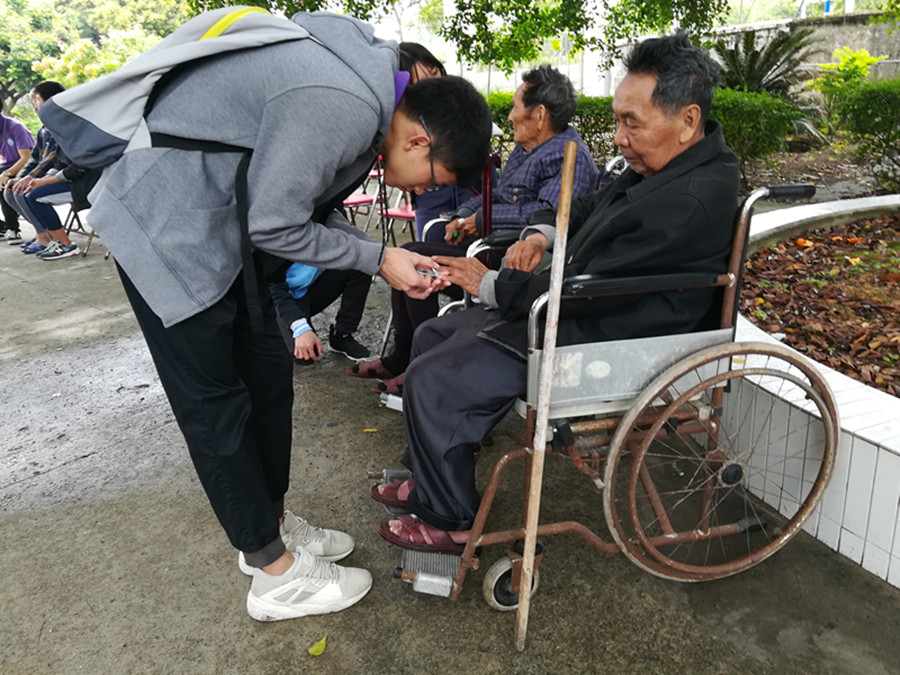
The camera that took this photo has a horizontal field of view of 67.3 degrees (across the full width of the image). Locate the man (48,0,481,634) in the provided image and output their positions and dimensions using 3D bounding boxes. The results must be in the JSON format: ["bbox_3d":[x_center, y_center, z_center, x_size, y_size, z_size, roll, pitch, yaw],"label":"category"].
[{"bbox_3d":[-0.308,-0.015,1.524,0.880,1.320,0.520,-7,19,-10],"label":"man"}]

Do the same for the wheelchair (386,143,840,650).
[{"bbox_3d":[0.332,0.090,1.707,1.090,0.930,0.640,-7,19,-10],"label":"wheelchair"}]

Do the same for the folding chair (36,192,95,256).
[{"bbox_3d":[-2.570,-1.000,4.700,0.480,0.800,0.450,-18,24,-36],"label":"folding chair"}]

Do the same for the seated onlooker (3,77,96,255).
[{"bbox_3d":[-2.720,-1.190,4.630,0.850,1.300,0.520,-18,24,-36],"label":"seated onlooker"}]

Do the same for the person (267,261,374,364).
[{"bbox_3d":[-0.680,-0.360,3.120,0.680,0.980,0.500,7,22,28],"label":"person"}]

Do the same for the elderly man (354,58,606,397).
[{"bbox_3d":[0.083,-0.387,2.555,1.000,1.180,0.540,-7,19,-10],"label":"elderly man"}]

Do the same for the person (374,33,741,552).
[{"bbox_3d":[0.230,-0.093,1.640,0.930,1.170,0.550,-7,19,-10],"label":"person"}]

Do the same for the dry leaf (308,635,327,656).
[{"bbox_3d":[-0.293,0.684,1.502,0.034,0.014,0.062,8,22,30],"label":"dry leaf"}]

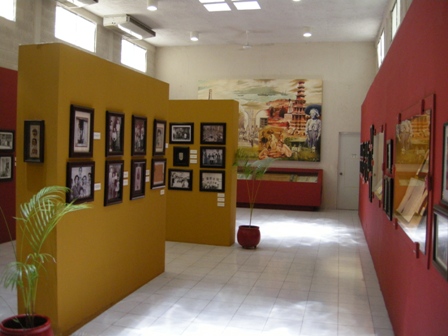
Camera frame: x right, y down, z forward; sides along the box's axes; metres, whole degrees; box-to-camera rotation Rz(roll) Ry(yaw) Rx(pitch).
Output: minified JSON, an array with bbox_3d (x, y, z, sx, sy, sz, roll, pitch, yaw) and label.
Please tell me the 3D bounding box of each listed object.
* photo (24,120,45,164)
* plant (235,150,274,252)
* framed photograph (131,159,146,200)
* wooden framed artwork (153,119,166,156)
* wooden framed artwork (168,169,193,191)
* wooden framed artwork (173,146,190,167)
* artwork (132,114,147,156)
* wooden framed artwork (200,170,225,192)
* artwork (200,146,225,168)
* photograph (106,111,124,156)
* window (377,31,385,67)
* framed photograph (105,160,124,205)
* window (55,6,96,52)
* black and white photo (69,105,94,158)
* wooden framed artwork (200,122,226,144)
[{"bbox_3d":[-1.553,-0.219,3.705,0.158,0.340,0.040,2,3,16],"label":"photo"},{"bbox_3d":[0.489,0.496,7.406,0.640,1.610,0.570,2,3,14],"label":"plant"},{"bbox_3d":[-0.944,0.120,4.997,0.028,0.428,0.331,2,3,14],"label":"framed photograph"},{"bbox_3d":[-0.784,-0.366,5.542,0.028,0.433,0.318,2,3,14],"label":"wooden framed artwork"},{"bbox_3d":[-0.733,0.200,7.619,0.409,0.342,0.030,2,3,12],"label":"wooden framed artwork"},{"bbox_3d":[-0.706,-0.184,7.552,0.282,0.328,0.028,2,3,14],"label":"wooden framed artwork"},{"bbox_3d":[-0.921,-0.348,4.930,0.030,0.424,0.285,2,3,16],"label":"artwork"},{"bbox_3d":[-0.187,0.217,7.435,0.422,0.357,0.028,2,3,14],"label":"wooden framed artwork"},{"bbox_3d":[-0.178,-0.171,7.416,0.419,0.358,0.028,2,3,14],"label":"artwork"},{"bbox_3d":[-1.063,-0.330,4.426,0.030,0.420,0.291,2,3,16],"label":"photograph"},{"bbox_3d":[3.743,-2.788,10.684,0.100,0.636,1.524,2,3,14],"label":"window"},{"bbox_3d":[-1.080,0.142,4.471,0.028,0.437,0.325,2,3,14],"label":"framed photograph"},{"bbox_3d":[-3.151,-2.916,9.587,0.100,0.636,1.524,2,3,14],"label":"window"},{"bbox_3d":[-1.216,-0.308,3.883,0.030,0.433,0.302,2,3,16],"label":"black and white photo"},{"bbox_3d":[-0.173,-0.562,7.398,0.422,0.363,0.028,2,3,14],"label":"wooden framed artwork"}]

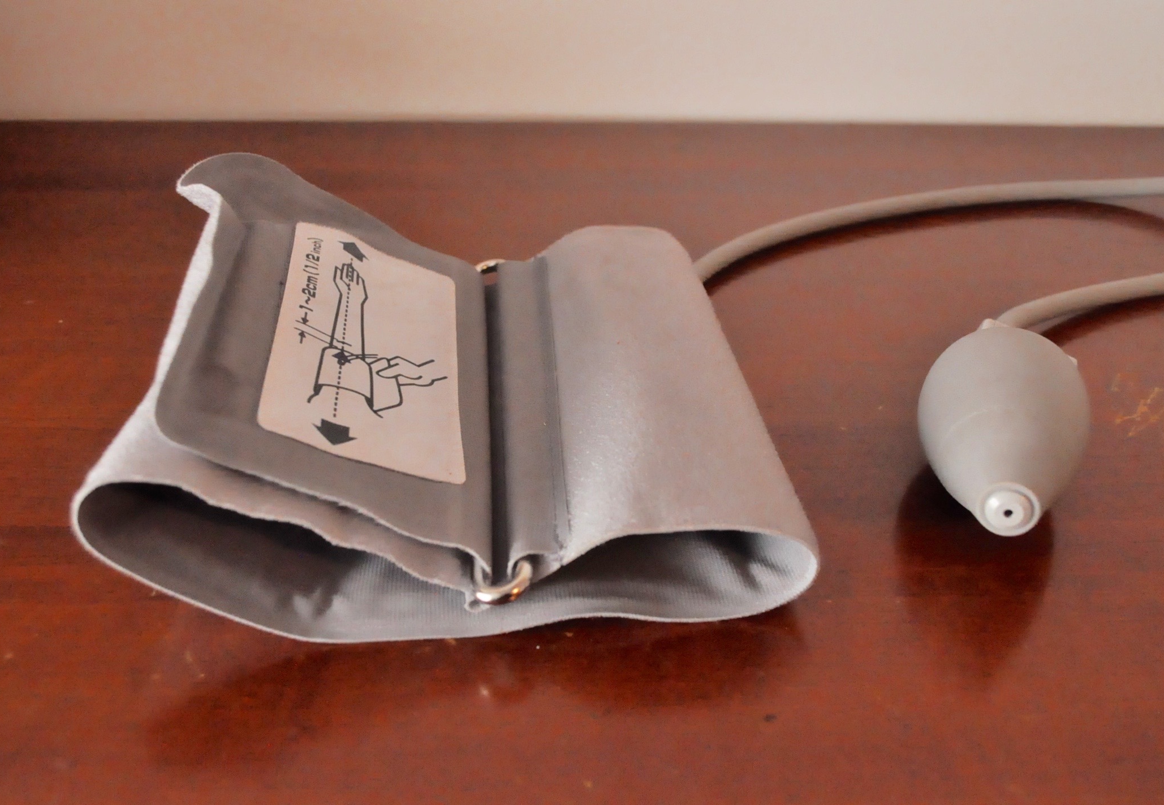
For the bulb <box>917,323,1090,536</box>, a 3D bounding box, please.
[{"bbox_3d":[0.117,0.006,0.336,0.046,0.046,0.092,9,28,13],"label":"bulb"}]

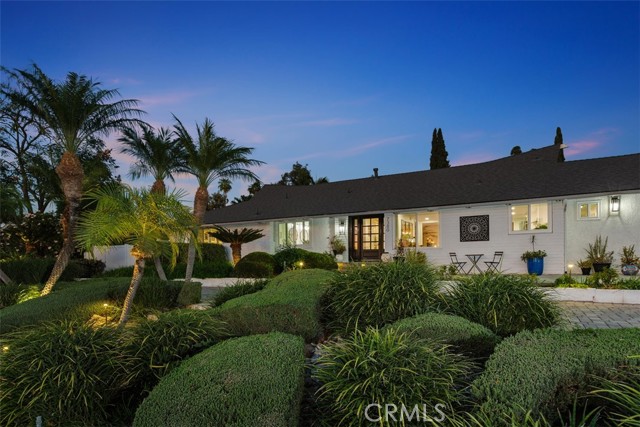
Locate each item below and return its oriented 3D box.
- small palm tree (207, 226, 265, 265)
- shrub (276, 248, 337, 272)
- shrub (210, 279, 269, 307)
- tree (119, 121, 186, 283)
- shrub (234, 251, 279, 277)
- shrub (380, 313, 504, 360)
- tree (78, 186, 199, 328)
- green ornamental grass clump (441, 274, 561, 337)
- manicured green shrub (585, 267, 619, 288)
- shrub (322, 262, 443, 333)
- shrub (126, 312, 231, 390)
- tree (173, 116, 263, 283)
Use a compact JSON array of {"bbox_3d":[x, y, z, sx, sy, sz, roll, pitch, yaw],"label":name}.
[{"bbox_3d":[-3.831,1.560,15.500,2.500,1.950,2.400,0,-2,0],"label":"small palm tree"},{"bbox_3d":[-0.571,1.990,14.300,2.600,1.200,1.700,-1,-2,25],"label":"shrub"},{"bbox_3d":[-1.930,1.918,8.200,1.450,0.660,1.150,0,-2,0],"label":"shrub"},{"bbox_3d":[-4.732,-0.284,9.600,2.050,4.400,2.000,0,-2,0],"label":"tree"},{"bbox_3d":[-2.763,2.198,14.700,1.850,1.130,1.750,0,-2,0],"label":"shrub"},{"bbox_3d":[1.475,1.481,4.100,1.400,0.550,1.250,0,-2,0],"label":"shrub"},{"bbox_3d":[-3.151,0.704,5.800,2.050,2.400,2.000,0,-2,0],"label":"tree"},{"bbox_3d":[2.672,1.362,5.000,1.750,0.920,1.600,0,-2,0],"label":"green ornamental grass clump"},{"bbox_3d":[7.417,1.686,8.900,0.900,0.580,0.750,-1,-2,25],"label":"manicured green shrub"},{"bbox_3d":[0.999,1.327,5.400,1.800,1.120,1.650,0,-2,0],"label":"shrub"},{"bbox_3d":[-1.594,1.501,3.700,1.150,0.850,1.100,0,-2,0],"label":"shrub"},{"bbox_3d":[-2.696,-0.313,8.800,2.300,4.400,2.200,0,-2,0],"label":"tree"}]

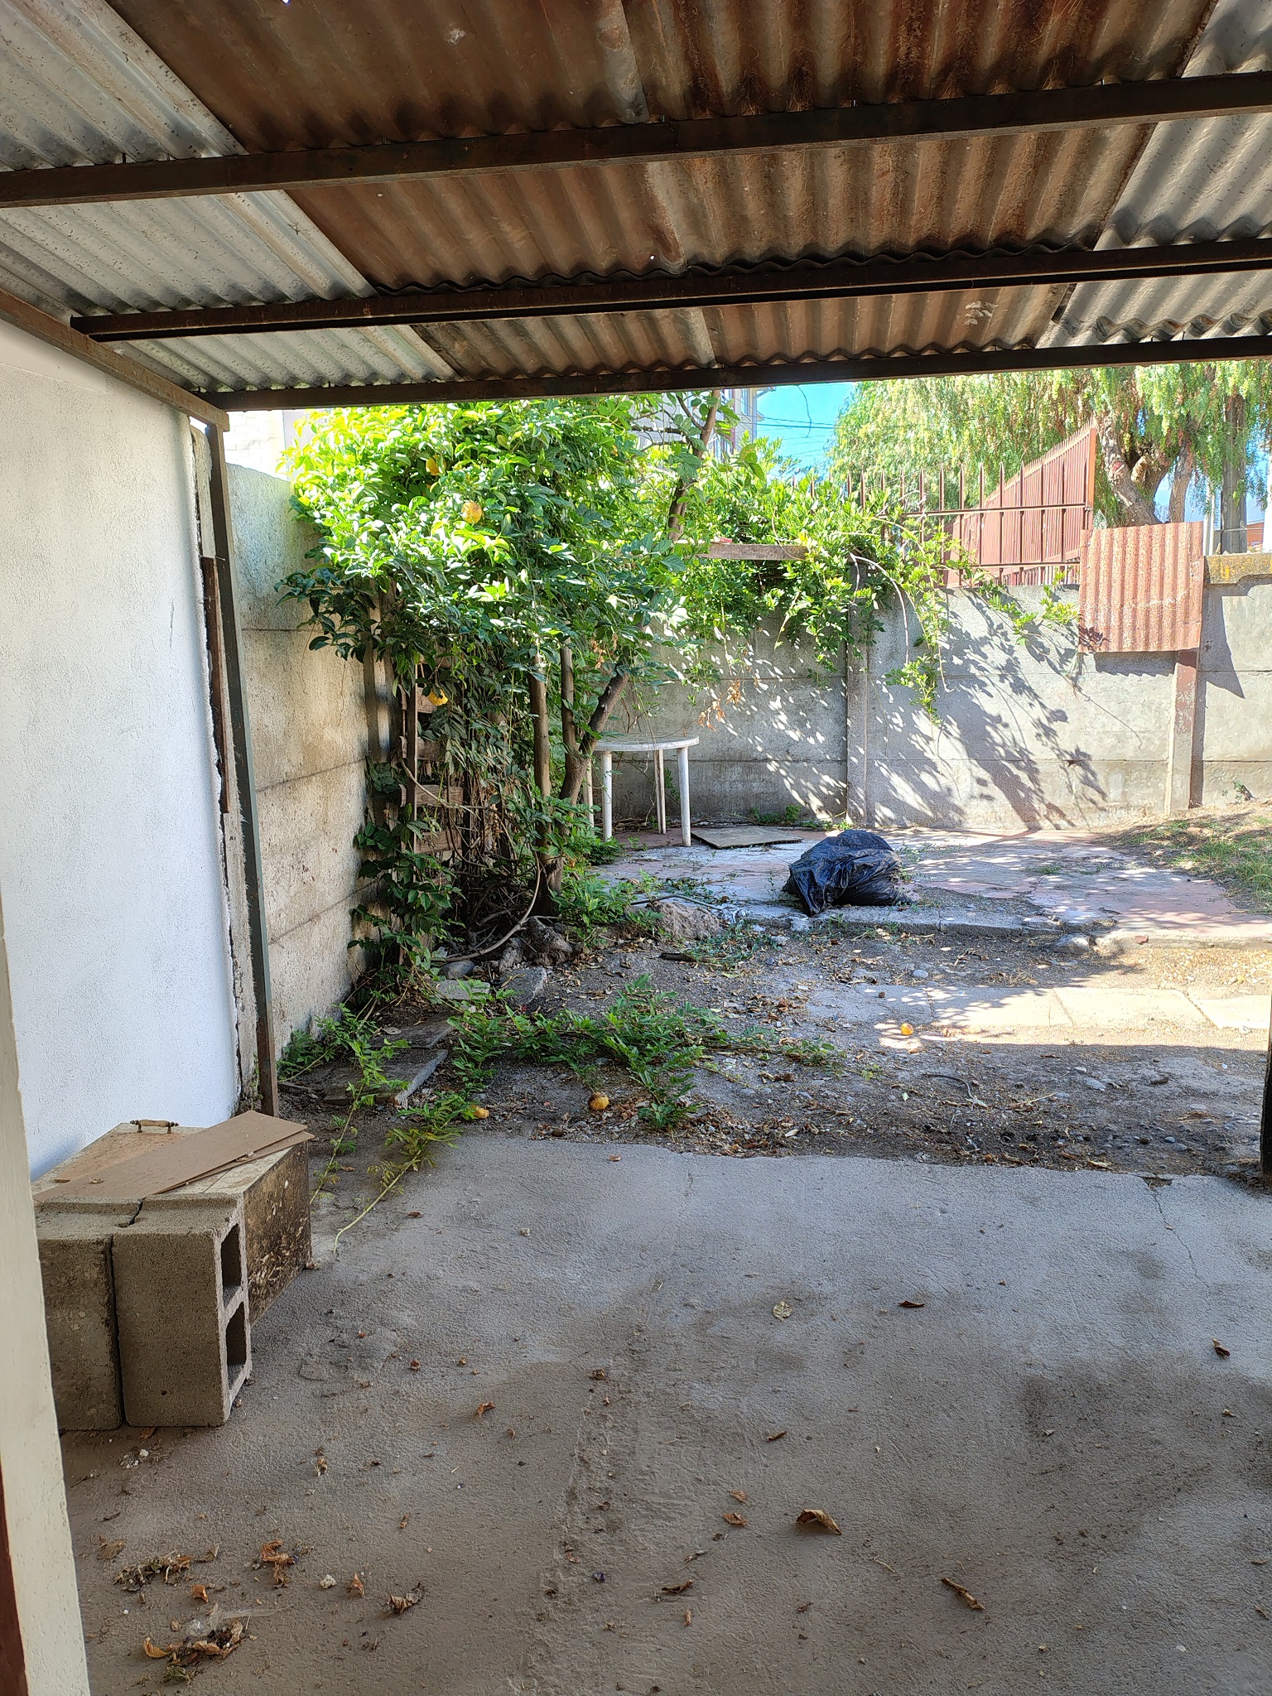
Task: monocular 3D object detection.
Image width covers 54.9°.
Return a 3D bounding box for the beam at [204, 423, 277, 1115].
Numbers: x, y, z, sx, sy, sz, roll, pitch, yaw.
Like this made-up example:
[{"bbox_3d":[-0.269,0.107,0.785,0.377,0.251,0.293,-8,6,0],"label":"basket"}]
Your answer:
[{"bbox_3d":[-1.151,-0.174,3.604,0.045,2.049,0.045,1,10,9],"label":"beam"}]

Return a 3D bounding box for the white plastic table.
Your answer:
[{"bbox_3d":[0.004,-0.367,7.878,0.780,0.665,0.780,-1,10,0],"label":"white plastic table"}]

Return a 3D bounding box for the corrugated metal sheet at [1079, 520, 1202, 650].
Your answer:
[{"bbox_3d":[3.130,-1.606,7.603,0.712,0.756,0.050,0,10,9],"label":"corrugated metal sheet"}]

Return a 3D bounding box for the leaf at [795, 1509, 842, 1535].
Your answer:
[{"bbox_3d":[0.299,1.095,1.994,0.076,0.024,0.034,3,11,20],"label":"leaf"}]

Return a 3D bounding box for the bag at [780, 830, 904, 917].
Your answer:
[{"bbox_3d":[1.054,0.100,6.107,0.580,0.350,0.520,1,10,10],"label":"bag"}]

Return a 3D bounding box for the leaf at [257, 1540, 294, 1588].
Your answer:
[{"bbox_3d":[-0.568,1.124,1.929,0.053,0.027,0.070,-6,11,-26],"label":"leaf"}]

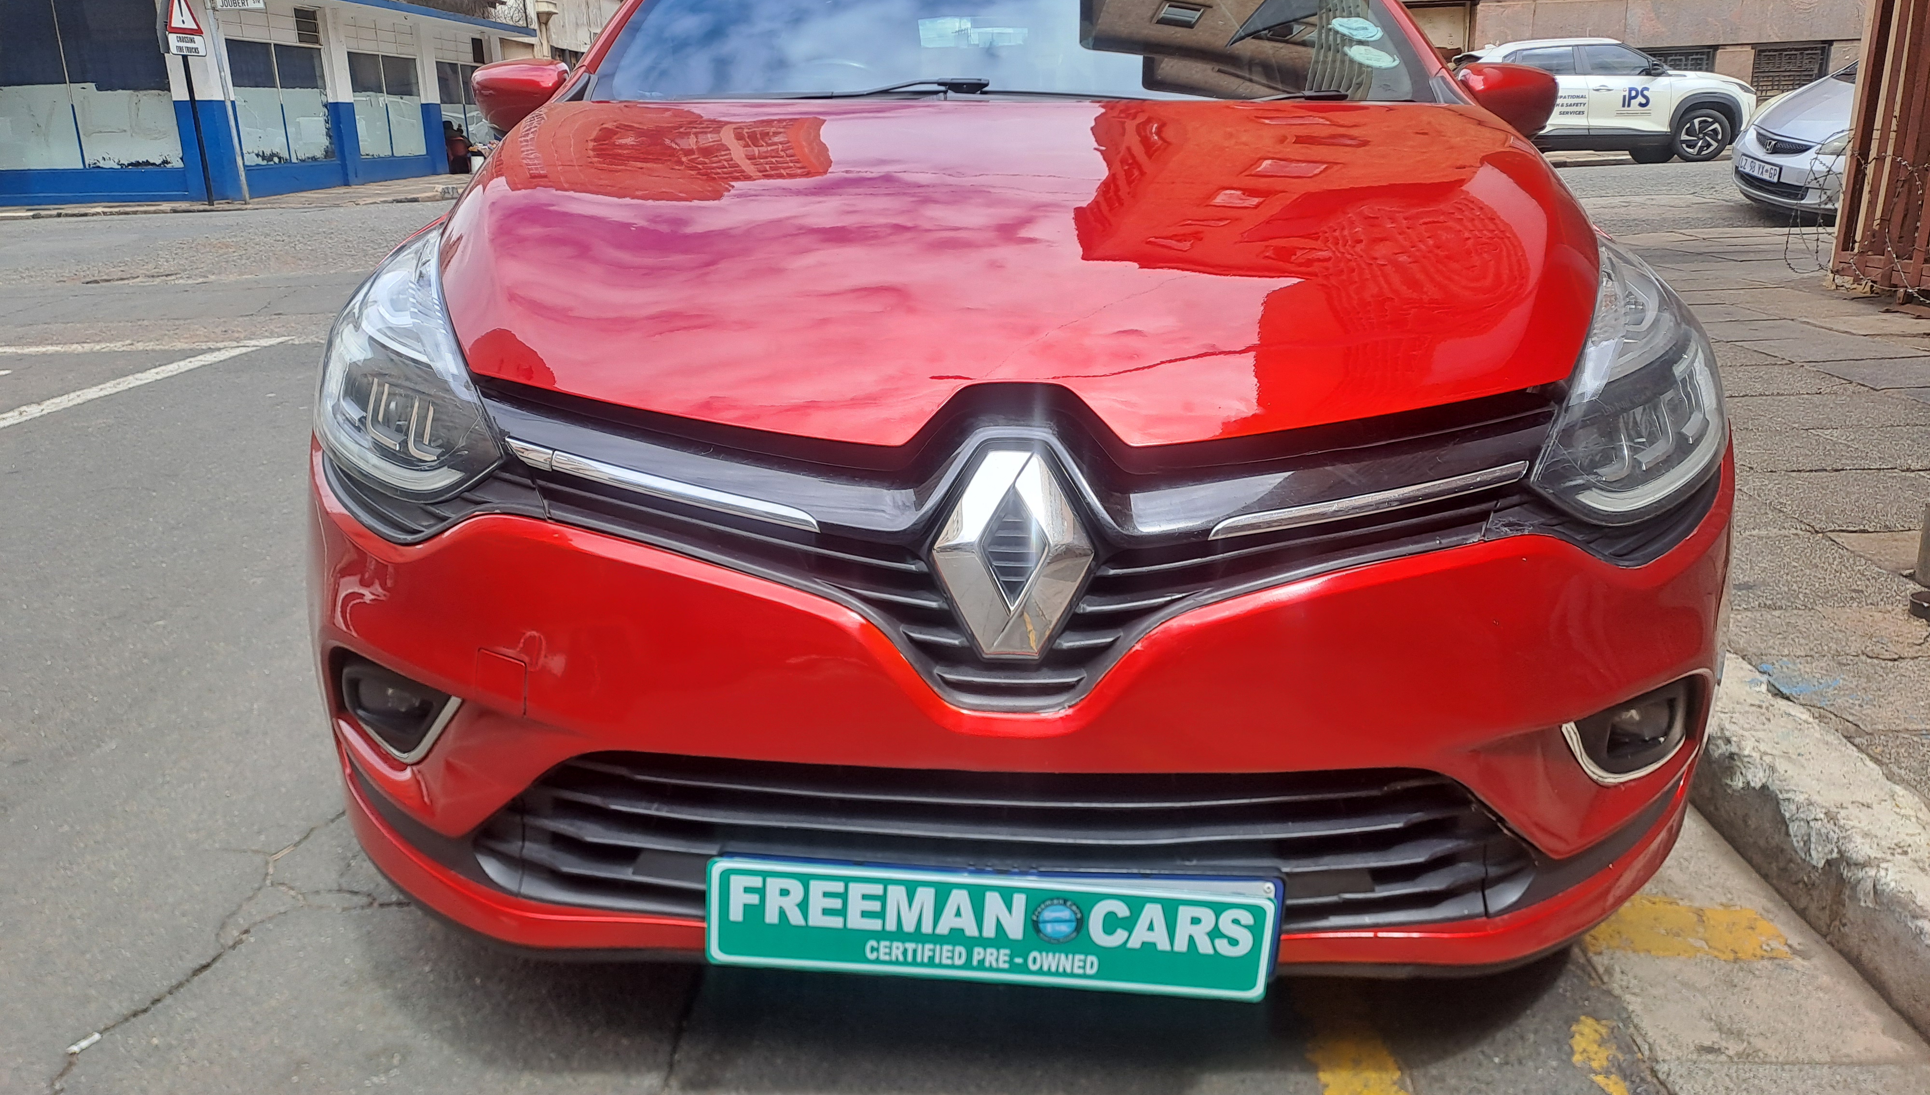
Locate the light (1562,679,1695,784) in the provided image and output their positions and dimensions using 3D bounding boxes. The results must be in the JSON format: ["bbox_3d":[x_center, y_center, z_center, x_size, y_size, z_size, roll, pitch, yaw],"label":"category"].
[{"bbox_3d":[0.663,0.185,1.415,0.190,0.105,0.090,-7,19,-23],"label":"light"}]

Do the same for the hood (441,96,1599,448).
[{"bbox_3d":[0.040,-0.376,1.626,1.440,0.295,1.000,1,17,2],"label":"hood"}]

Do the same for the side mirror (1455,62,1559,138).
[{"bbox_3d":[0.946,-0.794,2.462,0.200,0.140,0.125,1,17,2],"label":"side mirror"}]

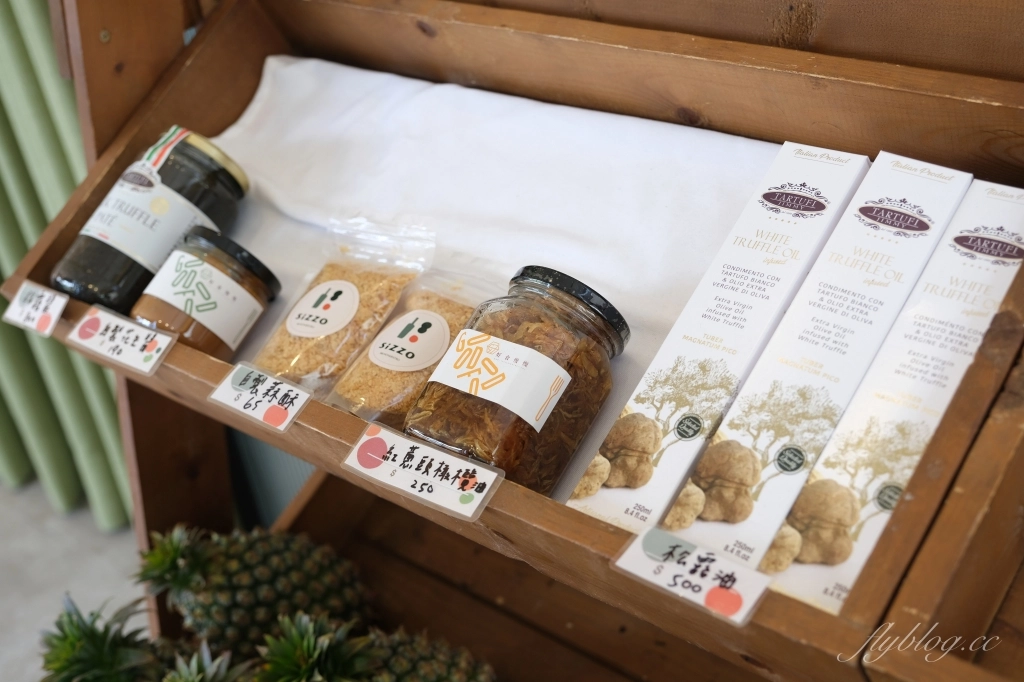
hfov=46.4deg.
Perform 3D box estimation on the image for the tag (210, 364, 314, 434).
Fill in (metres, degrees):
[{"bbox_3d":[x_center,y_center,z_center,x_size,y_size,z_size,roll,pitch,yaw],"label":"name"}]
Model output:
[{"bbox_3d":[-0.167,0.036,0.793,0.080,0.003,0.034,17,68,37],"label":"tag"}]

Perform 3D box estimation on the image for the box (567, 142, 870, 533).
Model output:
[{"bbox_3d":[0.124,0.006,0.665,0.052,0.052,0.254,19,68,38],"label":"box"}]

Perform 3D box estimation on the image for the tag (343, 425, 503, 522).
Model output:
[{"bbox_3d":[-0.053,0.075,0.701,0.110,0.003,0.034,17,68,37],"label":"tag"}]

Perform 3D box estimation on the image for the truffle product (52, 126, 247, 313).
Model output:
[{"bbox_3d":[-0.288,-0.086,0.957,0.090,0.090,0.160,21,70,38],"label":"truffle product"}]

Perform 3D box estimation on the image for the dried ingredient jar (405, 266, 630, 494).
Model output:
[{"bbox_3d":[0.004,0.031,0.713,0.083,0.083,0.124,21,70,38],"label":"dried ingredient jar"}]

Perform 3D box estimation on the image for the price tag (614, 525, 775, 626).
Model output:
[{"bbox_3d":[0.088,0.115,0.592,0.080,0.003,0.034,17,68,37],"label":"price tag"}]

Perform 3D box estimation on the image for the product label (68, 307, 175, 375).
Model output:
[{"bbox_3d":[-0.292,-0.003,0.891,0.111,0.003,0.034,17,68,37],"label":"product label"}]

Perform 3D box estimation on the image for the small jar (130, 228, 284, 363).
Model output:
[{"bbox_3d":[-0.229,-0.029,0.891,0.079,0.079,0.082,32,75,3],"label":"small jar"}]

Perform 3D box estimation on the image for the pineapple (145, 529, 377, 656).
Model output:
[{"bbox_3d":[-0.249,0.240,1.160,0.230,0.116,0.116,13,36,15],"label":"pineapple"}]

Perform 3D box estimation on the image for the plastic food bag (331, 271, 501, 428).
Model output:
[{"bbox_3d":[-0.059,0.004,0.804,0.094,0.030,0.130,19,70,38],"label":"plastic food bag"}]

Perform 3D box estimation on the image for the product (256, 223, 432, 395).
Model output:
[{"bbox_3d":[-0.127,-0.027,0.864,0.095,0.030,0.138,16,67,37],"label":"product"}]

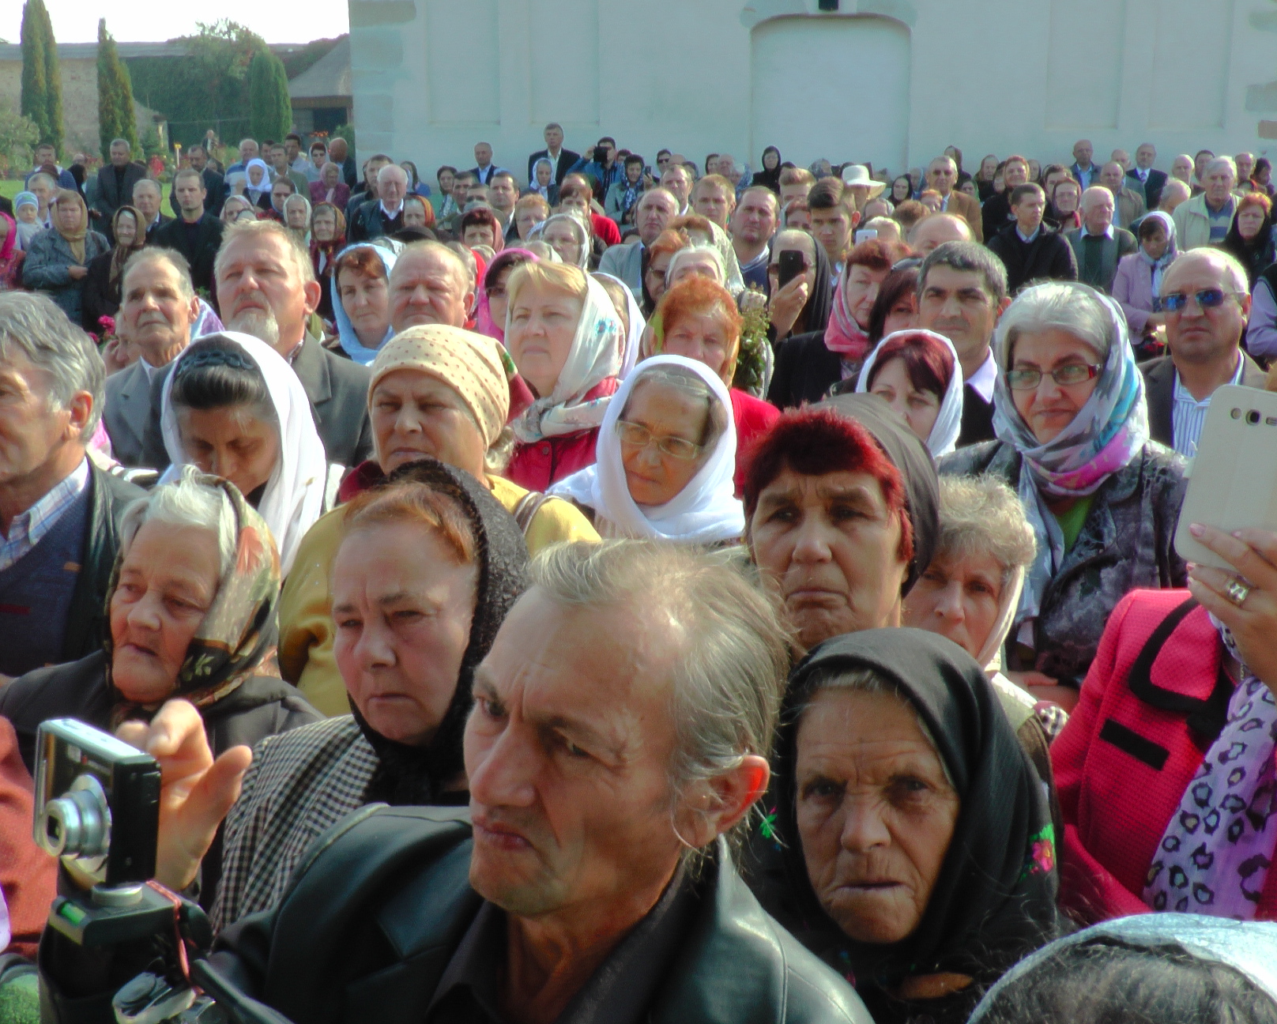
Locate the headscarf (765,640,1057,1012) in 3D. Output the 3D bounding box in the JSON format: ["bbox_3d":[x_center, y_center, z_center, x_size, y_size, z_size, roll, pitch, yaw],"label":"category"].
[{"bbox_3d":[0.217,0.257,1.140,0.250,0.340,0.270,5,16,19],"label":"headscarf"}]

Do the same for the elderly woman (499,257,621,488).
[{"bbox_3d":[-0.135,0.337,2.787,0.480,1.620,0.320,7,16,23],"label":"elderly woman"}]

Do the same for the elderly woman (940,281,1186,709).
[{"bbox_3d":[0.618,0.459,2.314,0.480,1.630,0.340,7,17,23],"label":"elderly woman"}]

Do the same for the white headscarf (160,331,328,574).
[{"bbox_3d":[-0.555,-0.078,2.060,0.240,0.360,0.260,1,14,5],"label":"white headscarf"}]

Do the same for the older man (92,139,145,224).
[{"bbox_3d":[-4.426,-2.373,12.723,0.500,1.700,0.320,-4,16,-14],"label":"older man"}]

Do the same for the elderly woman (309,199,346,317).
[{"bbox_3d":[-1.839,-1.091,8.795,0.450,1.520,0.320,1,15,5],"label":"elderly woman"}]

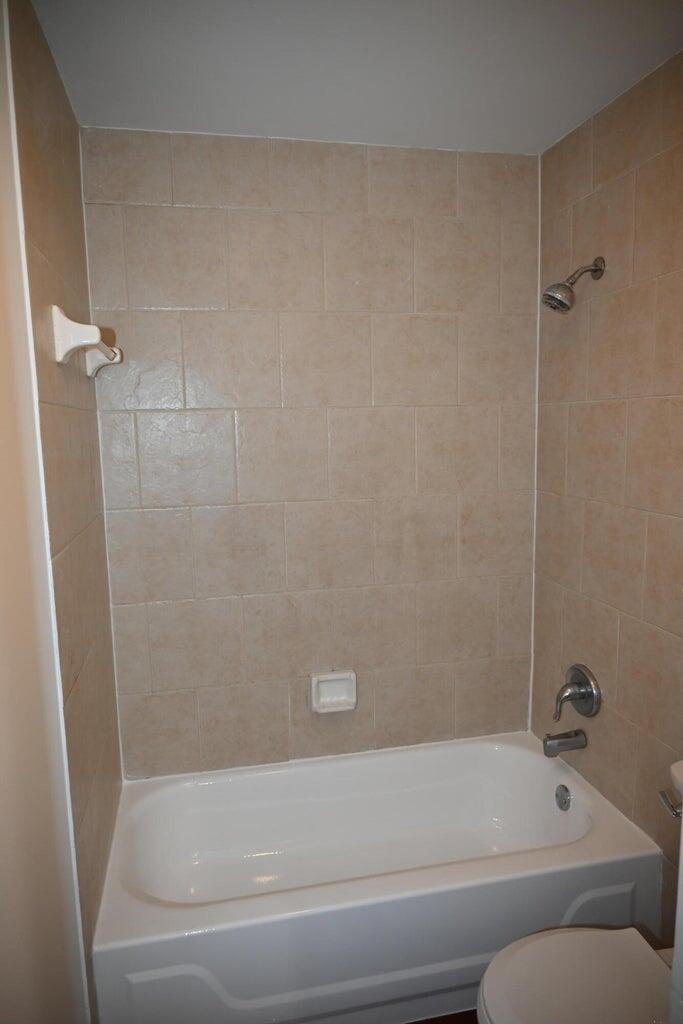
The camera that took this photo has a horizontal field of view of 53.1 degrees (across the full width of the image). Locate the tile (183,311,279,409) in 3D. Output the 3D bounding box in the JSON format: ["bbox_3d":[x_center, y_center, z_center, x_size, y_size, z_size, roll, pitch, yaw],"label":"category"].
[{"bbox_3d":[-0.348,-0.483,2.184,0.304,0.304,0.010,-3,8,-12],"label":"tile"}]

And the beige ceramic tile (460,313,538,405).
[{"bbox_3d":[0.548,-0.532,2.389,0.293,0.306,0.010,-3,8,-12],"label":"beige ceramic tile"}]

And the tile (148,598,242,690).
[{"bbox_3d":[-0.482,0.441,2.283,0.303,0.302,0.010,-3,8,-12],"label":"tile"}]

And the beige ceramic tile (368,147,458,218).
[{"bbox_3d":[0.233,-1.078,2.240,0.304,0.214,0.010,-3,8,-12],"label":"beige ceramic tile"}]

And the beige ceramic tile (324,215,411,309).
[{"bbox_3d":[0.094,-0.811,2.244,0.302,0.307,0.010,-3,8,-12],"label":"beige ceramic tile"}]

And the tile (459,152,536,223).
[{"bbox_3d":[0.534,-1.094,2.304,0.296,0.212,0.010,-3,8,-12],"label":"tile"}]

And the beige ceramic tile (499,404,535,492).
[{"bbox_3d":[0.627,-0.227,2.437,0.141,0.304,0.010,-3,8,-12],"label":"beige ceramic tile"}]

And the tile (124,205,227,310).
[{"bbox_3d":[-0.506,-0.781,2.110,0.305,0.305,0.012,-3,8,-12],"label":"tile"}]

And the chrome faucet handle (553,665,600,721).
[{"bbox_3d":[0.740,0.587,2.195,0.100,0.181,0.165,-3,8,-12],"label":"chrome faucet handle"}]

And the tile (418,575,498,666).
[{"bbox_3d":[0.420,0.394,2.472,0.305,0.305,0.012,-3,8,-12],"label":"tile"}]

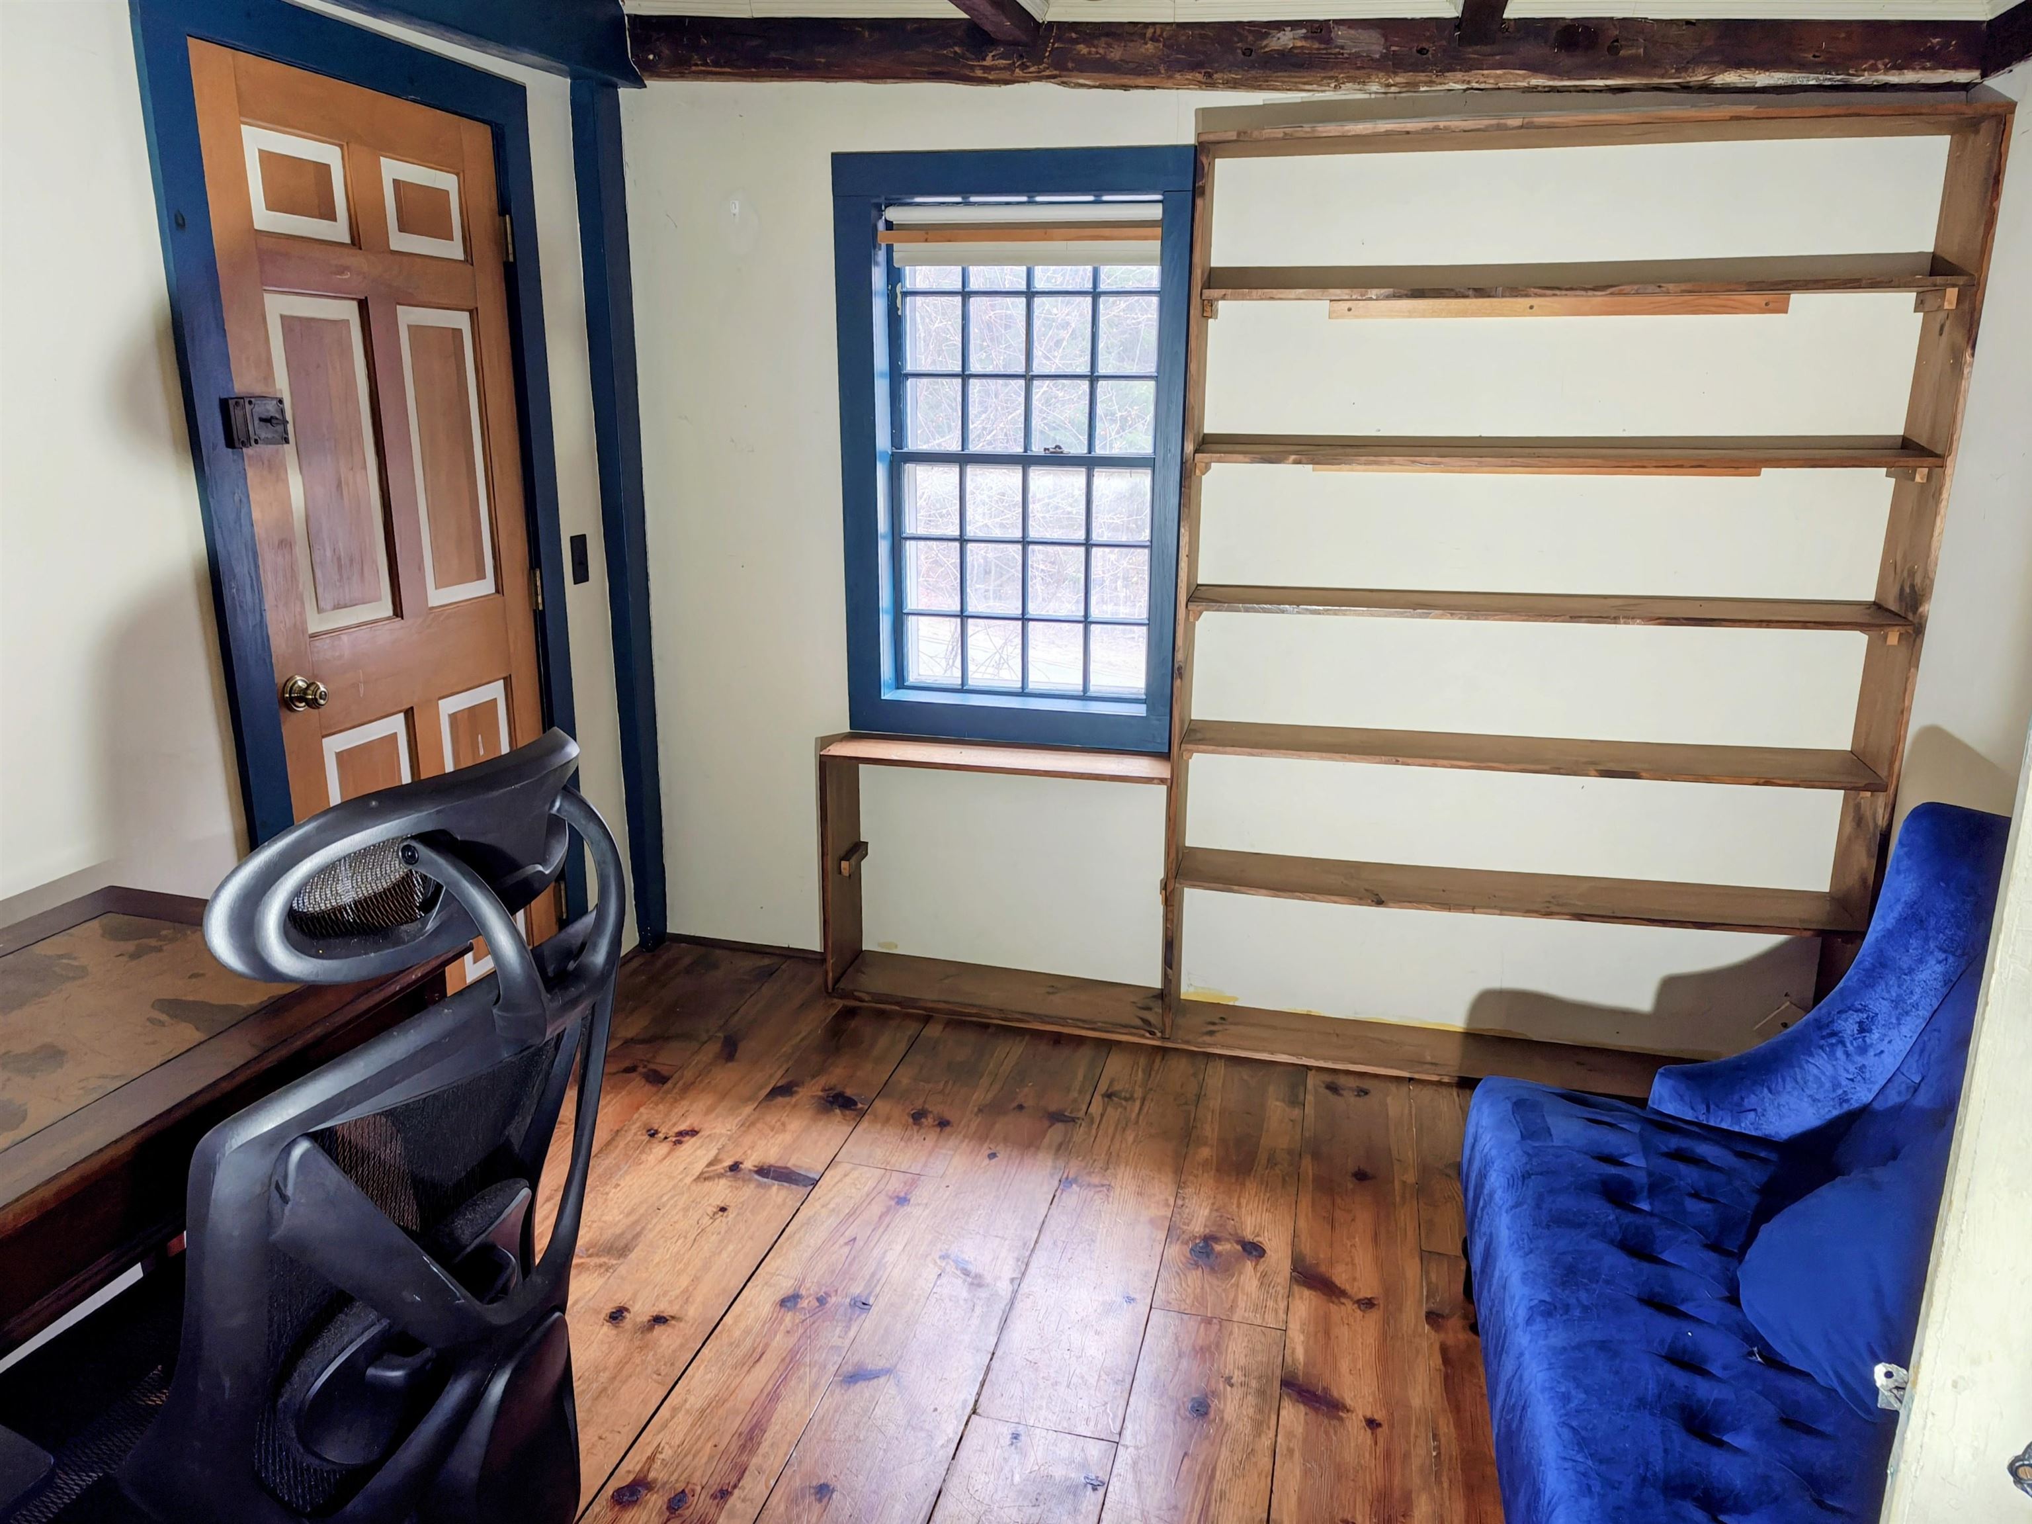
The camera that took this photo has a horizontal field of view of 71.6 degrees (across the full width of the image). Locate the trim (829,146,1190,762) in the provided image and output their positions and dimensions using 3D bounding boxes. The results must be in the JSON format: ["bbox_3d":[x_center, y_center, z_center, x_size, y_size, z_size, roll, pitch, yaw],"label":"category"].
[{"bbox_3d":[-0.008,-0.731,3.411,0.834,1.375,0.140,4,15,13],"label":"trim"}]

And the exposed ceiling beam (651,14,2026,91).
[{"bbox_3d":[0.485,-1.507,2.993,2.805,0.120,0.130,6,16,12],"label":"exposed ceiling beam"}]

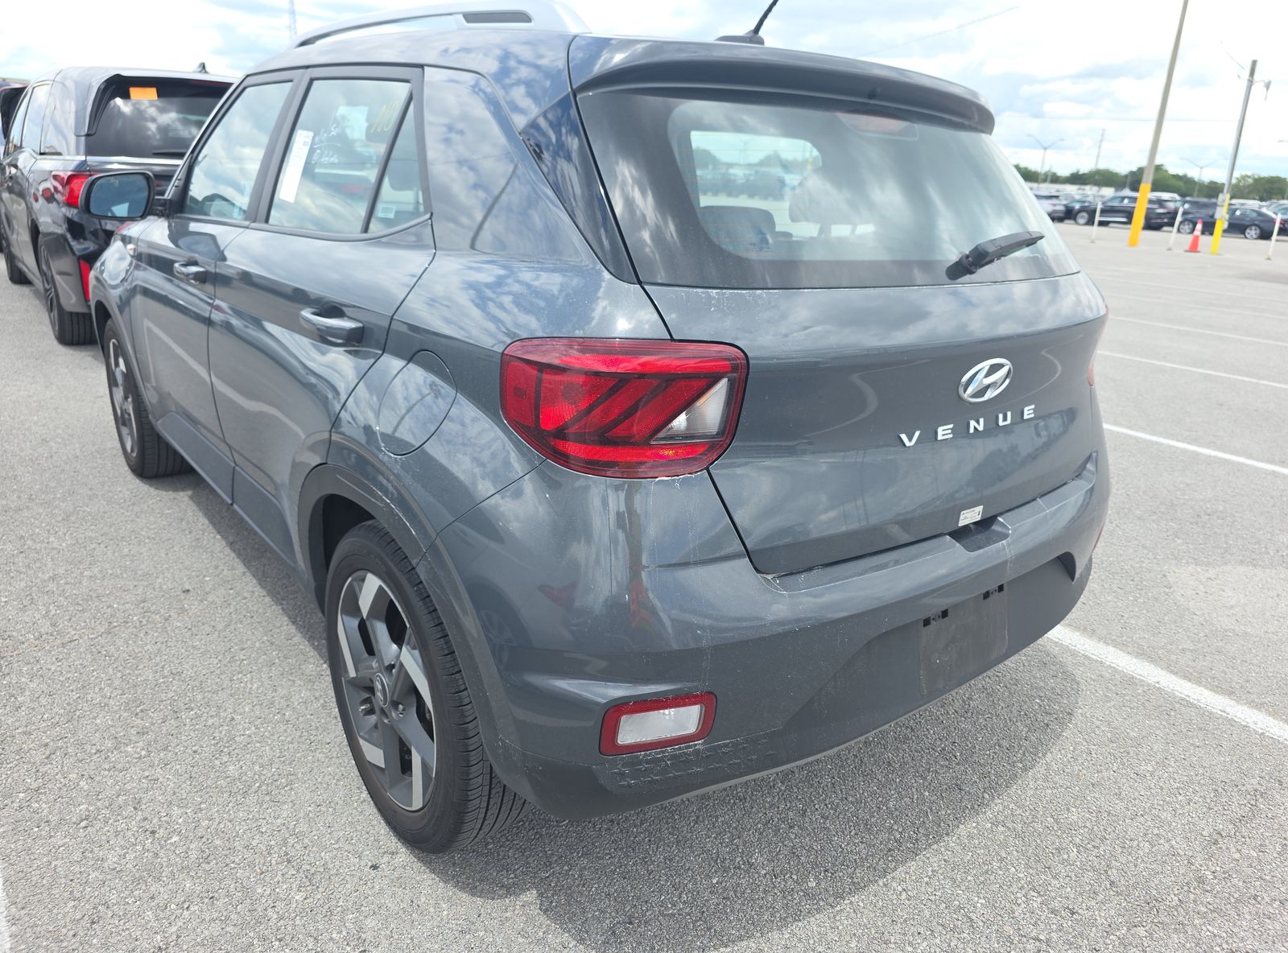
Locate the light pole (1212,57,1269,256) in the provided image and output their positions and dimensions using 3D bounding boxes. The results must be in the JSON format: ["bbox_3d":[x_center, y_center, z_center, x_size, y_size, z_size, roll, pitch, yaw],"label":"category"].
[{"bbox_3d":[17.082,-9.148,24.745,0.400,5.240,0.800,-13,23,-37],"label":"light pole"}]

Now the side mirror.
[{"bbox_3d":[-1.639,-0.876,2.673,0.210,0.150,0.130,-12,25,-38],"label":"side mirror"}]

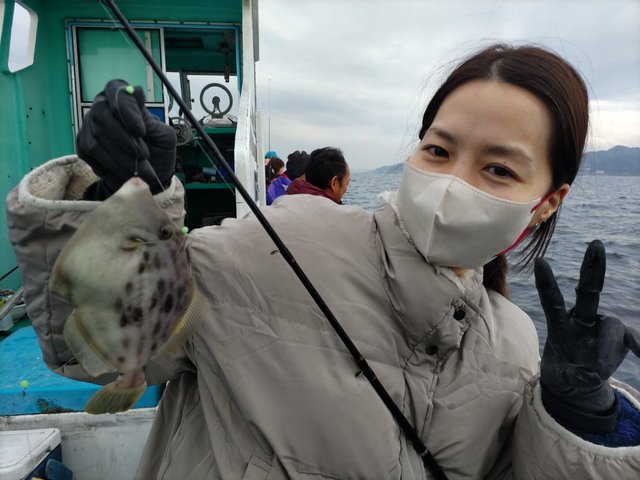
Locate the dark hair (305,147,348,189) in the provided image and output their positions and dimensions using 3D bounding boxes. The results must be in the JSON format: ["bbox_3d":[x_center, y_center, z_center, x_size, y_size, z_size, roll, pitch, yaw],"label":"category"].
[{"bbox_3d":[0.027,-0.303,2.020,0.195,0.190,0.168,-5,10,-35],"label":"dark hair"}]

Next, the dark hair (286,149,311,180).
[{"bbox_3d":[-0.123,-0.454,2.950,0.170,0.200,0.190,7,11,42],"label":"dark hair"}]

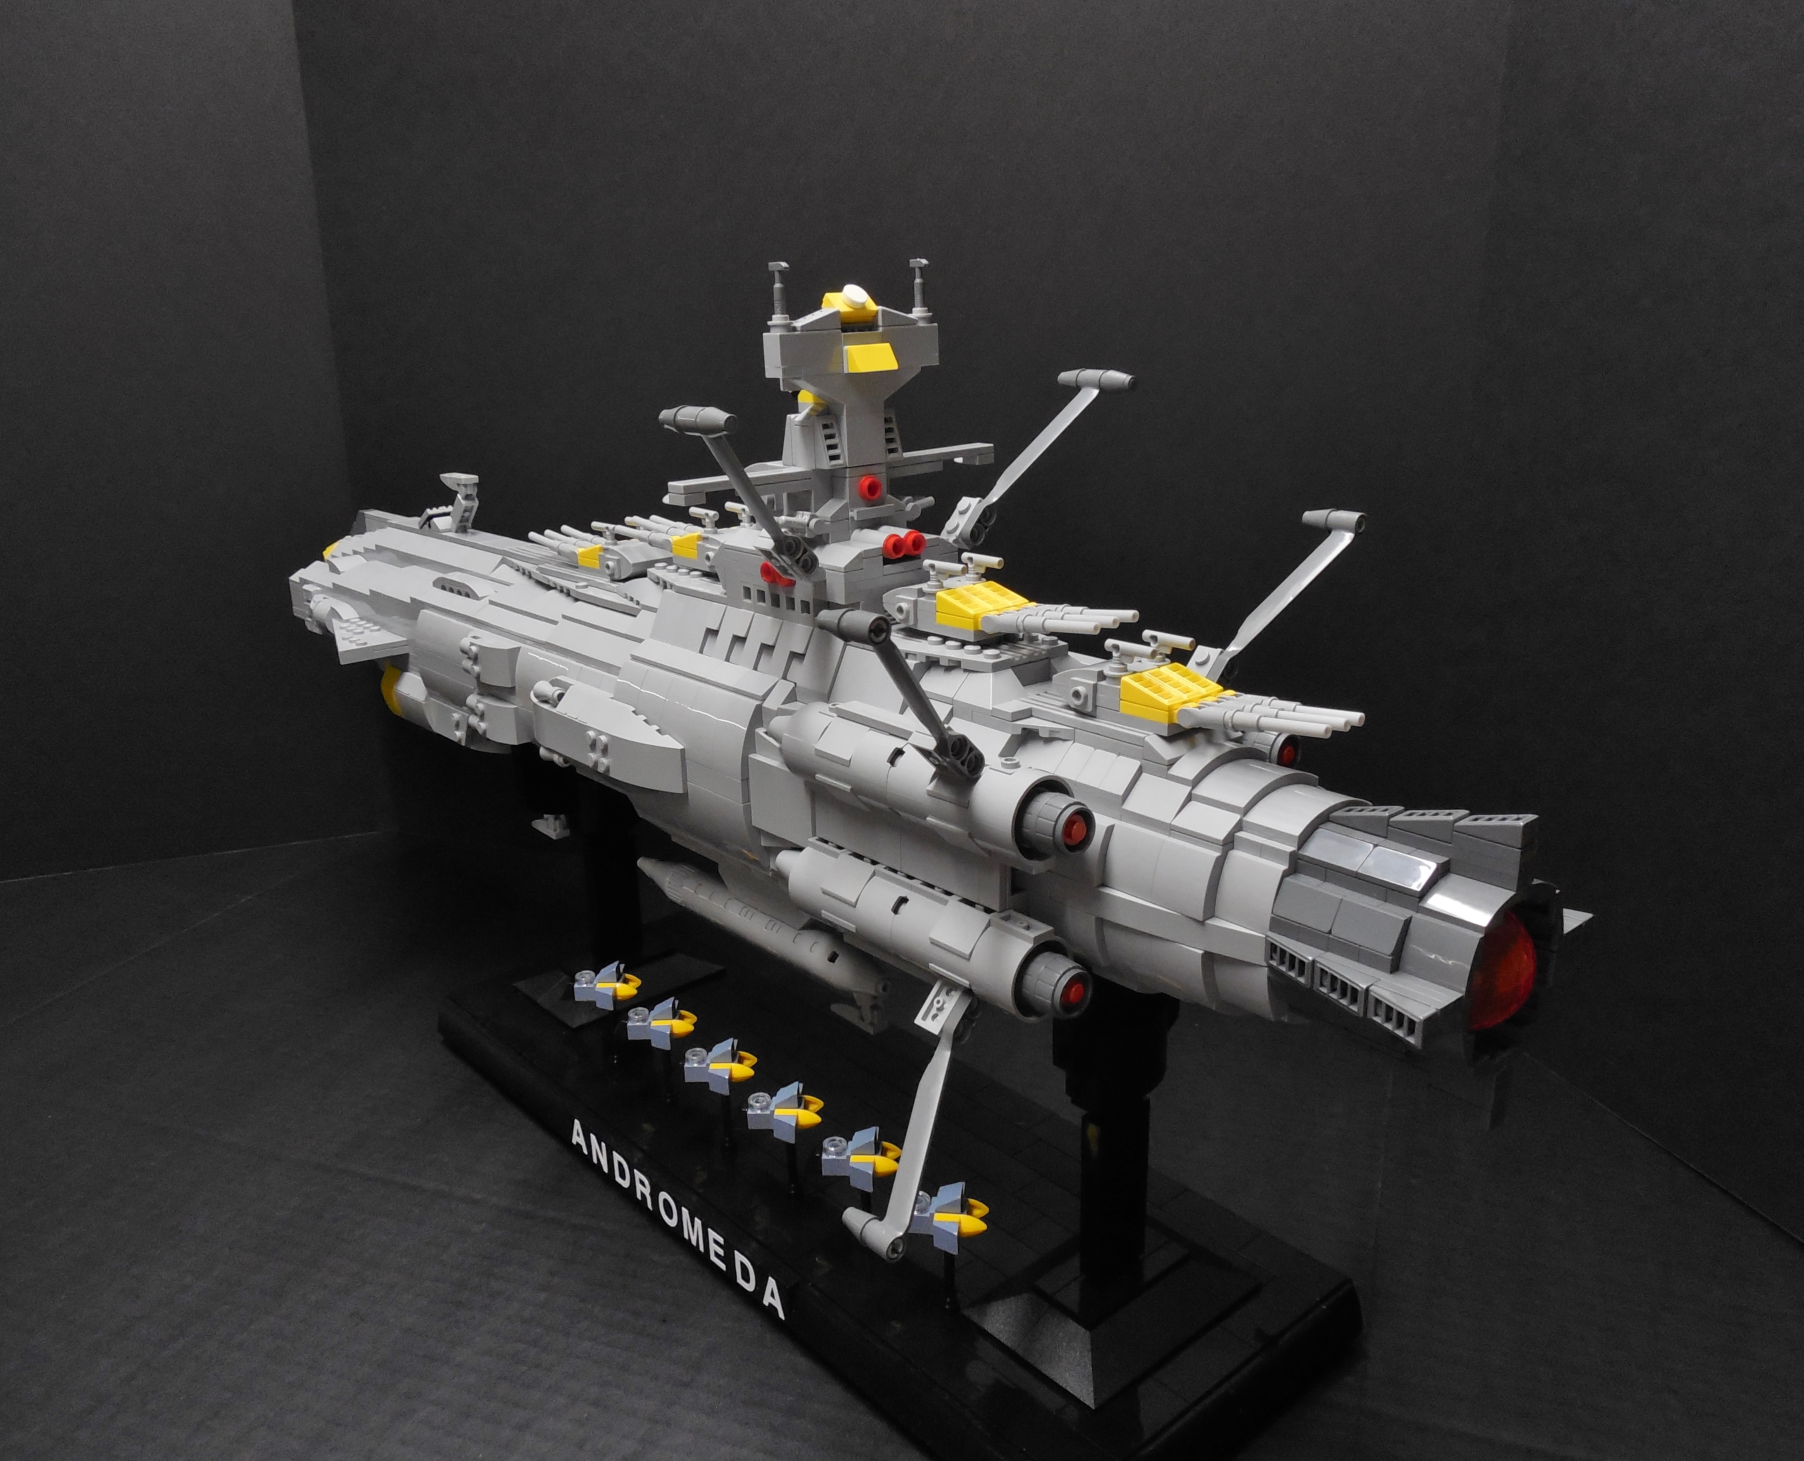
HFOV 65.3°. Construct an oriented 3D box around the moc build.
[{"bbox_3d":[-0.079,-0.042,0.554,0.201,0.264,0.670,-15,22,-39],"label":"moc build"}]

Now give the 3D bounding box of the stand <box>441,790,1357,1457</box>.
[{"bbox_3d":[-0.035,0.105,0.550,0.152,0.135,0.417,-15,22,-39],"label":"stand"}]

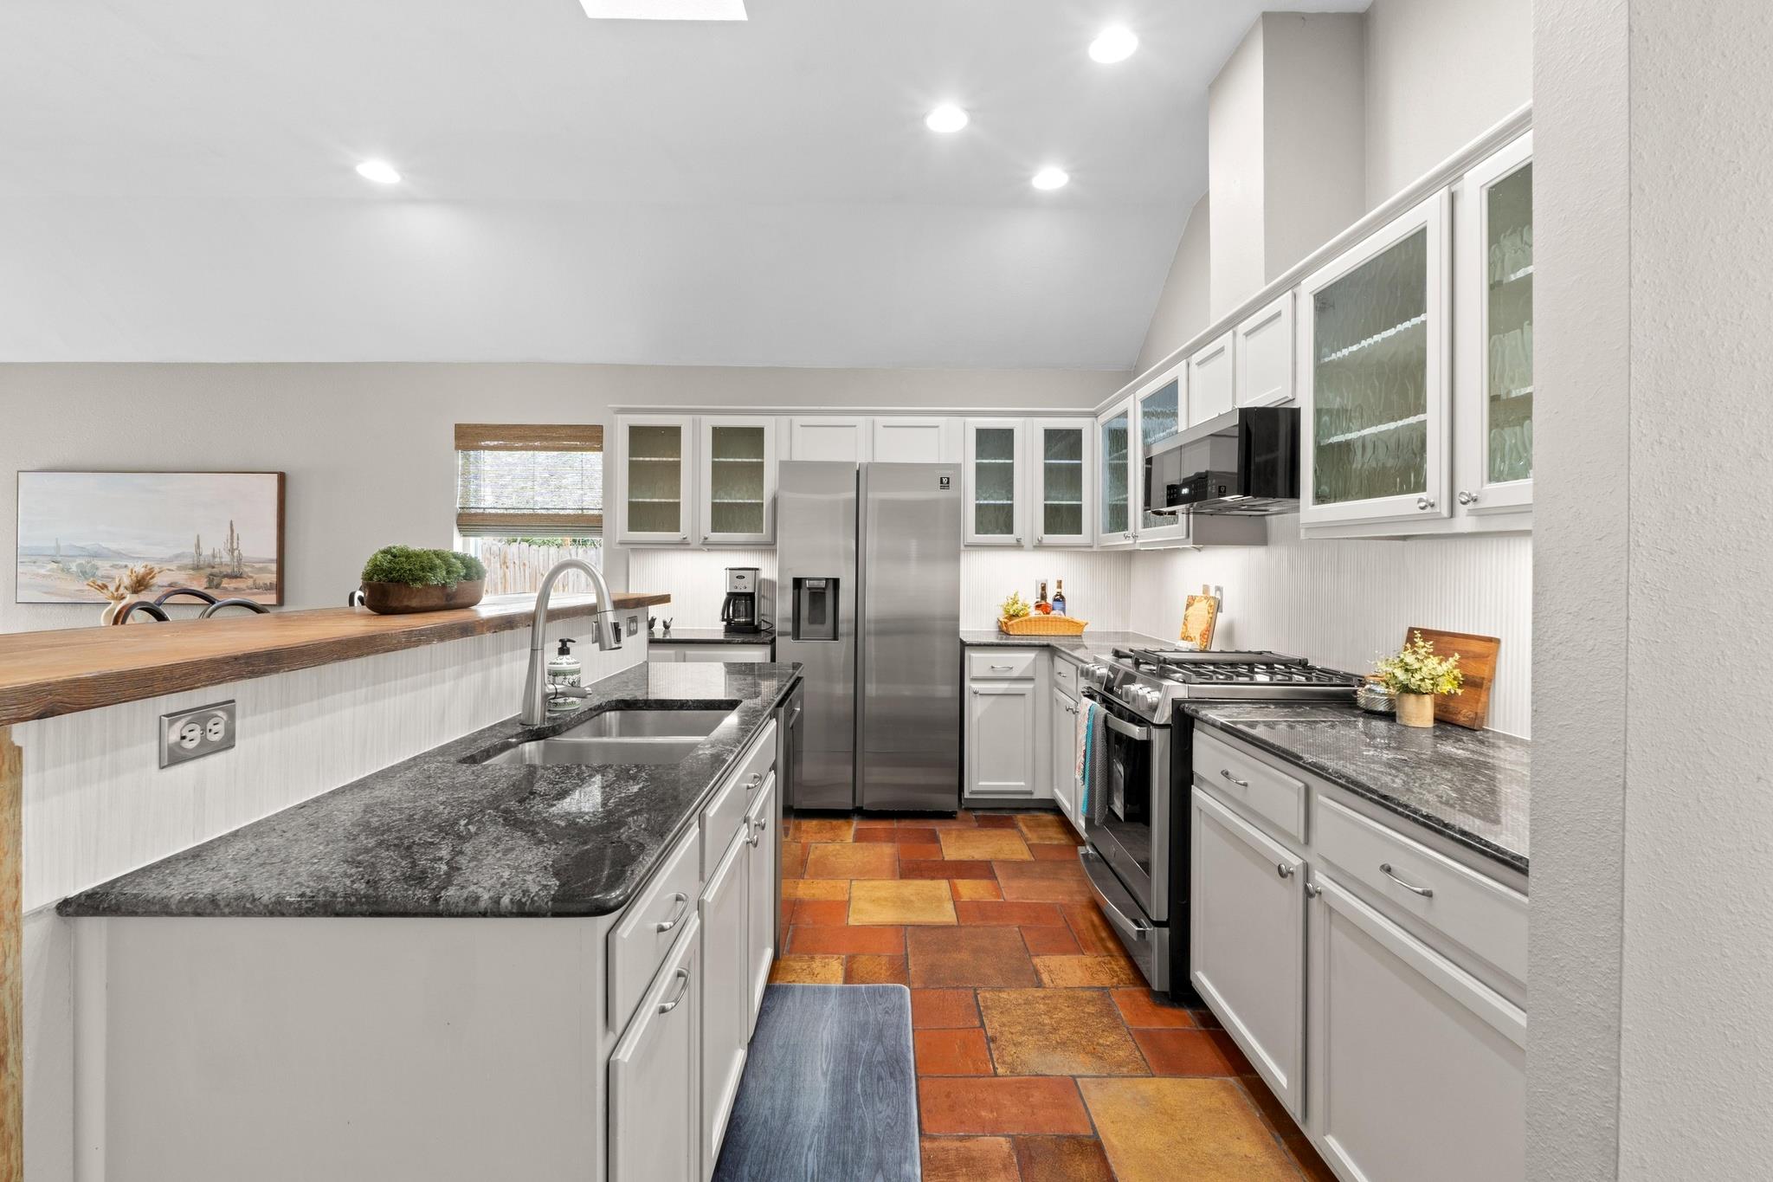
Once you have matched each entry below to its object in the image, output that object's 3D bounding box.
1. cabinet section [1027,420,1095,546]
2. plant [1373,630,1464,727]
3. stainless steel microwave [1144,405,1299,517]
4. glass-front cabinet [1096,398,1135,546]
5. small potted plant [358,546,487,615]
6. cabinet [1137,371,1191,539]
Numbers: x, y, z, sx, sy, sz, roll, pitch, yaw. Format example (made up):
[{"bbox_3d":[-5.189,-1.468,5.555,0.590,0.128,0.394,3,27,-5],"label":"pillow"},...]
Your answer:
[{"bbox_3d":[0.980,-0.605,4.254,0.338,0.701,0.330,0,1,0],"label":"cabinet section"},{"bbox_3d":[1.360,0.221,1.897,0.201,0.247,0.196,0,2,0],"label":"plant"},{"bbox_3d":[1.282,-0.431,2.615,0.456,0.268,0.757,0,2,-1],"label":"stainless steel microwave"},{"bbox_3d":[1.324,-0.574,3.760,0.333,0.715,0.600,0,2,-1],"label":"glass-front cabinet"},{"bbox_3d":[-1.290,-0.039,2.058,0.176,0.180,0.397,1,2,9],"label":"small potted plant"},{"bbox_3d":[1.353,-0.576,3.252,0.304,0.712,0.583,0,2,0],"label":"cabinet"}]

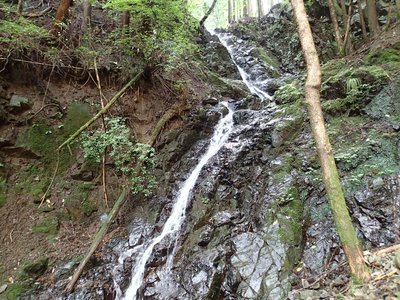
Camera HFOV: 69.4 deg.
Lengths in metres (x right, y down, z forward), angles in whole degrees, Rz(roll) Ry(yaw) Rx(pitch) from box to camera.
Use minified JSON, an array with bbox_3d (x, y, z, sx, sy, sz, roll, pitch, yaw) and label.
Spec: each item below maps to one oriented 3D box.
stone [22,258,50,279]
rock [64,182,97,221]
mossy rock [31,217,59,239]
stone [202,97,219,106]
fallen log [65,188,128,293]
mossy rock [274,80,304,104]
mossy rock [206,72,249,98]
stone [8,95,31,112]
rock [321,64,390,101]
[{"bbox_3d":[-2.565,1.836,4.500,0.348,0.243,0.350,3,-9,-20],"label":"stone"},{"bbox_3d":[-2.195,0.939,5.350,0.542,0.720,0.450,3,-9,-20],"label":"rock"},{"bbox_3d":[-2.635,1.318,4.950,0.369,0.350,0.330,3,-9,-20],"label":"mossy rock"},{"bbox_3d":[0.292,-1.373,8.200,0.485,0.221,0.360,0,-8,0],"label":"stone"},{"bbox_3d":[-1.774,1.500,5.150,0.130,1.963,0.130,-5,-44,34],"label":"fallen log"},{"bbox_3d":[2.365,-1.519,7.700,0.658,0.504,0.650,0,-8,0],"label":"mossy rock"},{"bbox_3d":[0.836,-2.064,9.200,1.377,0.696,0.900,0,-8,0],"label":"mossy rock"},{"bbox_3d":[-3.490,-0.895,5.600,0.321,0.272,0.320,3,-9,-20],"label":"stone"},{"bbox_3d":[3.512,-1.514,6.700,1.423,0.651,0.900,-3,-9,20],"label":"rock"}]

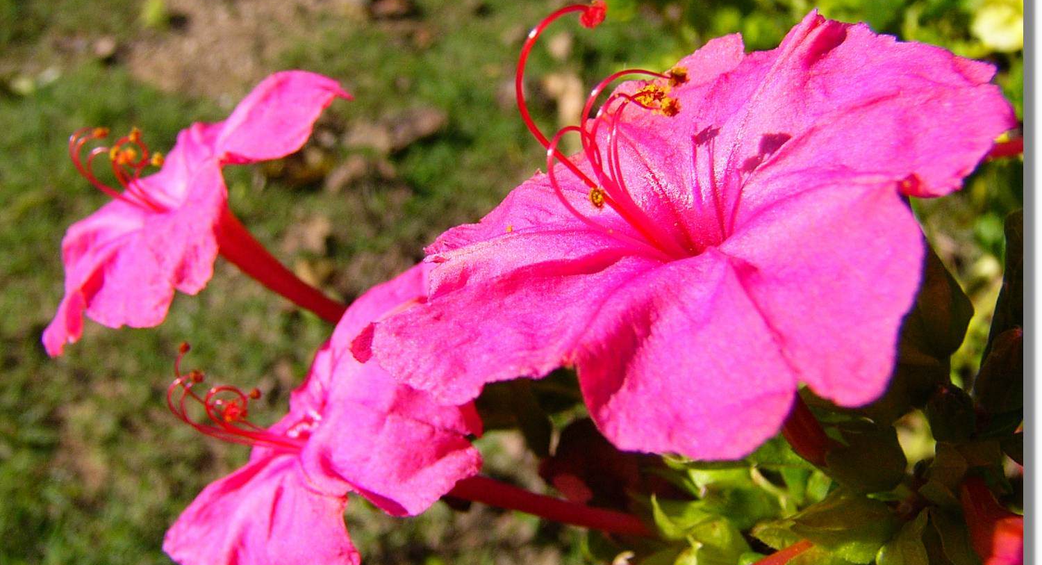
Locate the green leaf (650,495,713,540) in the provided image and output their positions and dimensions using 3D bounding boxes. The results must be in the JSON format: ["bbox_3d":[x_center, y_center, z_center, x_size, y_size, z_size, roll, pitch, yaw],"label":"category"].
[{"bbox_3d":[0.020,0.029,0.128,0.004,0.009,0.006,-20,27,47],"label":"green leaf"}]

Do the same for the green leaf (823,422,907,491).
[{"bbox_3d":[0.036,0.018,0.109,0.008,0.009,0.005,-19,28,29],"label":"green leaf"}]

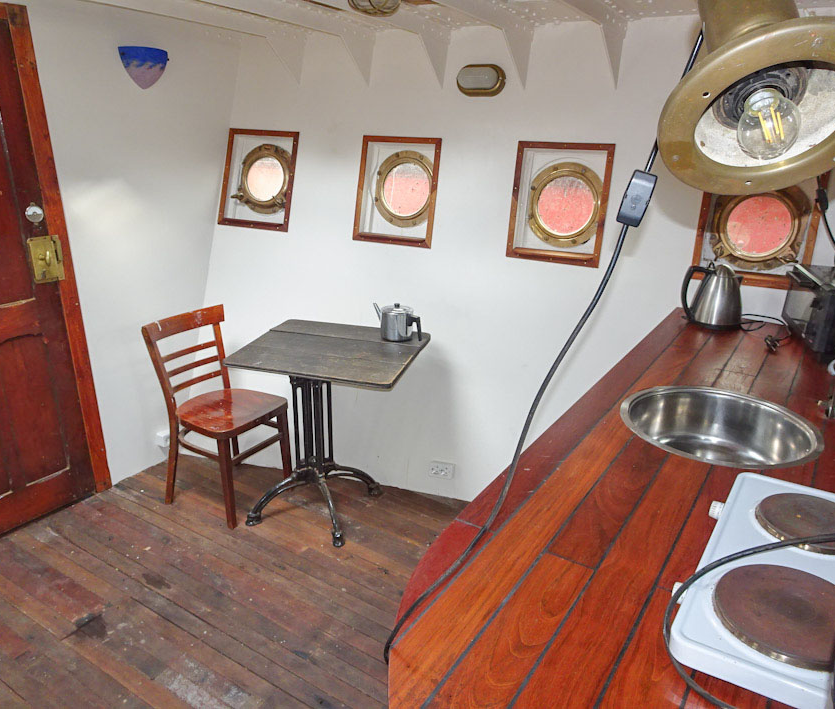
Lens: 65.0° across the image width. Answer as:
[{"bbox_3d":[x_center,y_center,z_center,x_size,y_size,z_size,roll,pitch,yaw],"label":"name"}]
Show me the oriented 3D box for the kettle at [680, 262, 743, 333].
[{"bbox_3d":[0.994,-0.200,2.183,0.195,0.207,0.162,6,22,13],"label":"kettle"}]

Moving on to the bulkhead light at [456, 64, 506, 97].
[{"bbox_3d":[0.244,-1.055,2.530,0.195,0.105,0.080,10,7,21],"label":"bulkhead light"}]

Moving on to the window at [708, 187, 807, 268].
[{"bbox_3d":[1.210,-0.463,2.316,0.330,0.325,0.080,10,7,21],"label":"window"}]

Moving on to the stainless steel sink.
[{"bbox_3d":[0.698,0.228,1.558,0.420,0.155,0.420,15,25,31],"label":"stainless steel sink"}]

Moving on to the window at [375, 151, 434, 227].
[{"bbox_3d":[-0.040,-0.707,2.803,0.324,0.324,0.060,10,7,21],"label":"window"}]

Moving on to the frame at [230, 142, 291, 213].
[{"bbox_3d":[-0.696,-0.815,3.051,0.335,0.325,0.080,10,7,21],"label":"frame"}]

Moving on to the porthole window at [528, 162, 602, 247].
[{"bbox_3d":[0.580,-0.584,2.559,0.328,0.328,0.060,10,7,21],"label":"porthole window"}]

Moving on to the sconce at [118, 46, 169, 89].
[{"bbox_3d":[-1.051,-1.126,2.588,0.100,0.150,0.210,16,26,34],"label":"sconce"}]

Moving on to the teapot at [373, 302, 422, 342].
[{"bbox_3d":[-0.080,-0.135,2.646,0.235,0.147,0.132,16,26,34],"label":"teapot"}]

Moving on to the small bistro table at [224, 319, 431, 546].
[{"bbox_3d":[-0.333,0.319,2.687,0.645,0.740,0.550,7,22,14],"label":"small bistro table"}]

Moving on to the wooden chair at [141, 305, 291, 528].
[{"bbox_3d":[-0.813,0.247,2.749,0.420,0.810,0.420,15,25,31],"label":"wooden chair"}]

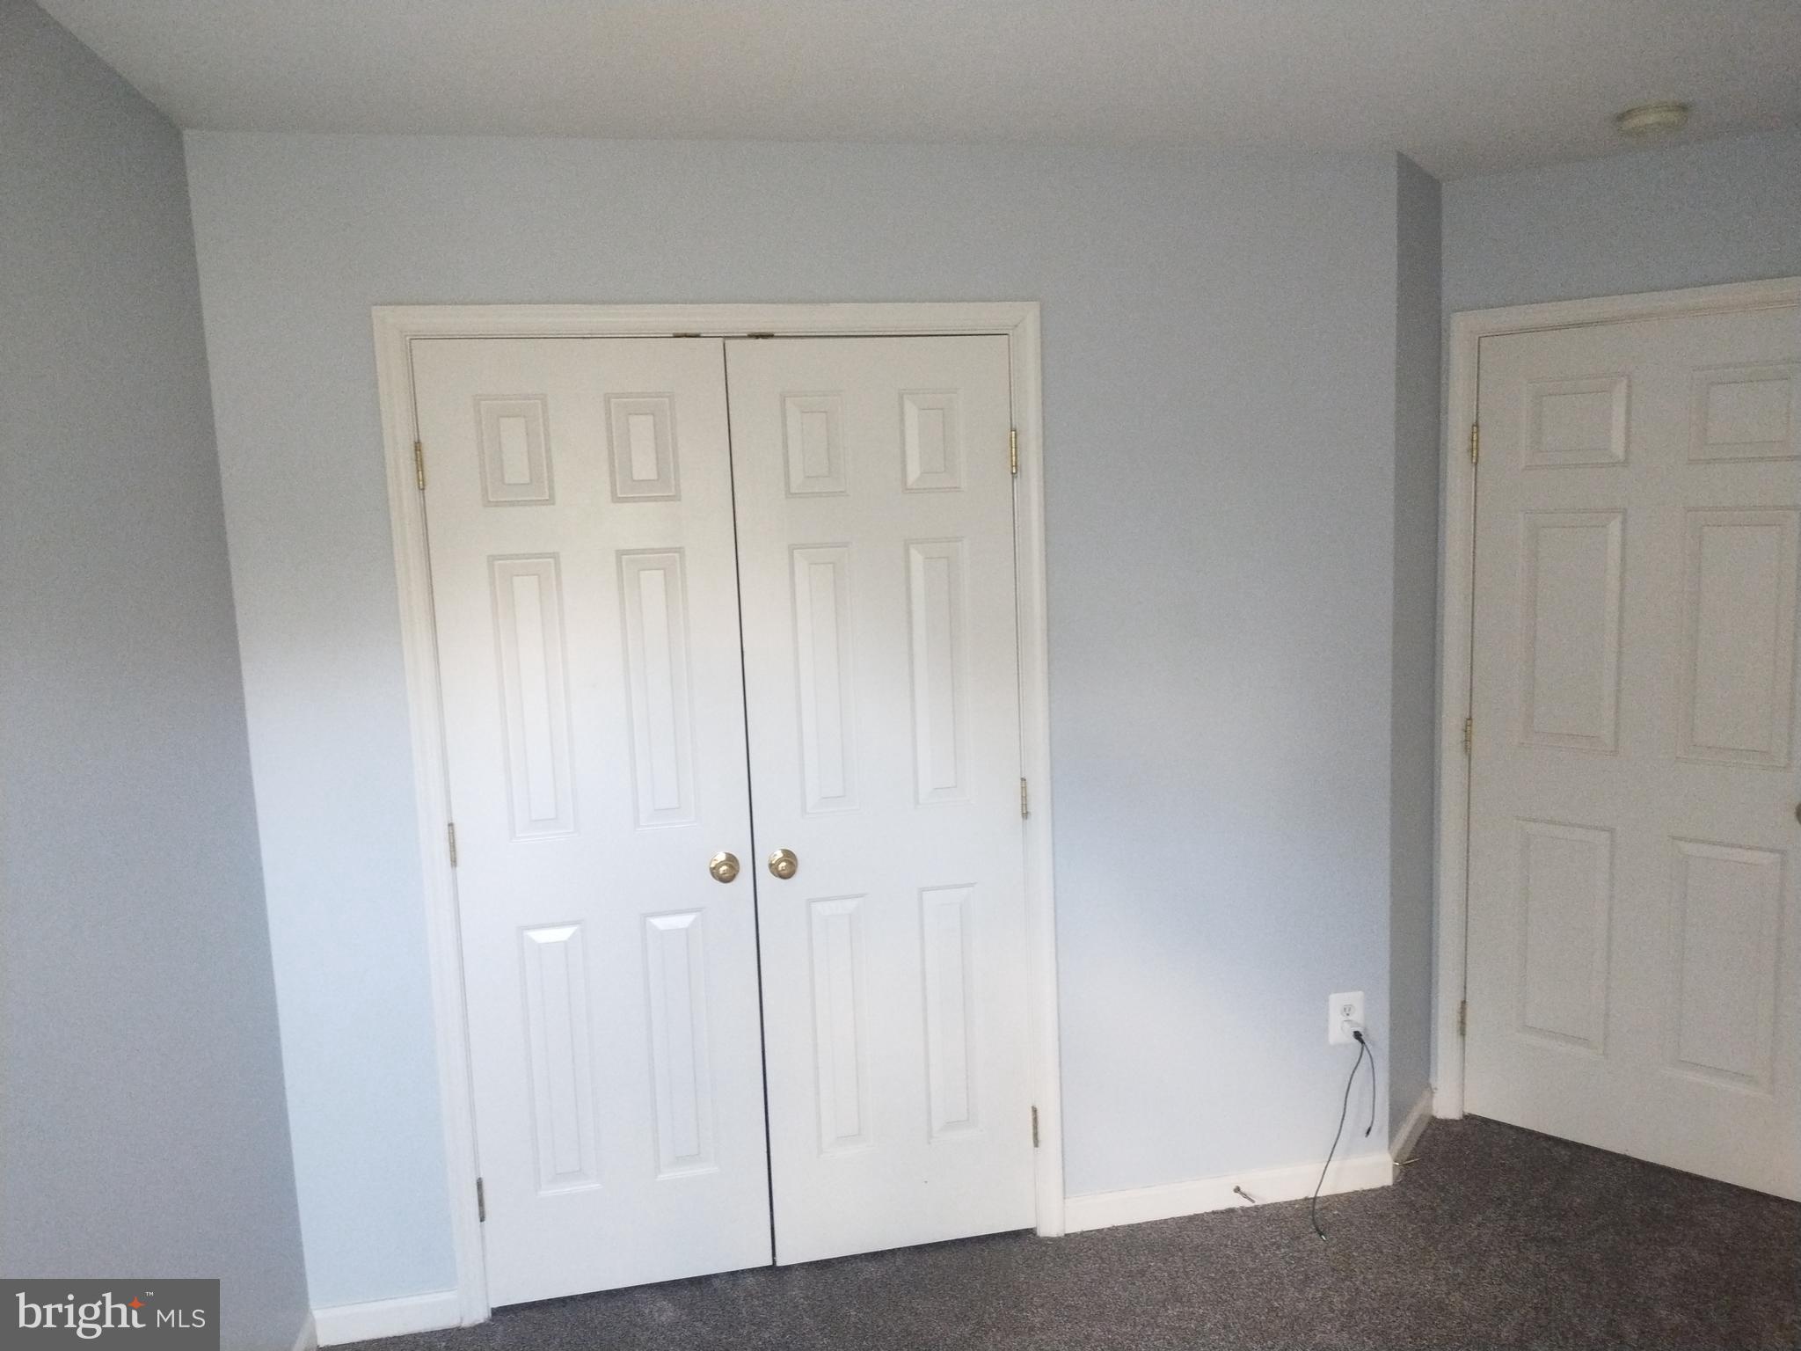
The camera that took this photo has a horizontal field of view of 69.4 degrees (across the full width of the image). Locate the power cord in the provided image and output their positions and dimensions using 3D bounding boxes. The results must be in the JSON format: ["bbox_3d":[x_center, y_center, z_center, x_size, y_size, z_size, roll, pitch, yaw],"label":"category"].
[{"bbox_3d":[1.043,1.069,3.038,0.200,0.420,0.155,-4,8,-11],"label":"power cord"}]

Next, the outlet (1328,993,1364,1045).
[{"bbox_3d":[1.074,0.824,3.125,0.090,0.130,0.010,-4,8,-11],"label":"outlet"}]

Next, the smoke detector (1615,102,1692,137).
[{"bbox_3d":[1.554,-1.137,2.688,0.136,0.036,0.136,-4,8,-11],"label":"smoke detector"}]

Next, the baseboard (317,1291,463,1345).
[{"bbox_3d":[-1.088,1.359,2.753,0.300,0.080,0.014,-4,8,-11],"label":"baseboard"}]

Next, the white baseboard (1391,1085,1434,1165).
[{"bbox_3d":[1.328,1.186,3.370,0.014,0.080,0.422,3,9,35],"label":"white baseboard"}]

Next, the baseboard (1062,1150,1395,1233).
[{"bbox_3d":[0.791,1.240,3.117,0.839,0.080,0.014,-4,8,-11],"label":"baseboard"}]

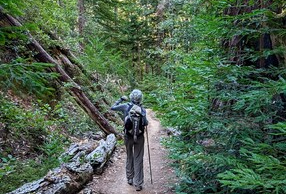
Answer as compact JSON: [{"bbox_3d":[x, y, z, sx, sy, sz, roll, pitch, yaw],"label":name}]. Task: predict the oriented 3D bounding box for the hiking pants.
[{"bbox_3d":[-0.133,1.009,4.330,0.330,0.940,0.360,0,1,2],"label":"hiking pants"}]

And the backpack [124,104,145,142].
[{"bbox_3d":[-0.123,0.411,4.120,0.310,0.560,0.240,0,1,2],"label":"backpack"}]

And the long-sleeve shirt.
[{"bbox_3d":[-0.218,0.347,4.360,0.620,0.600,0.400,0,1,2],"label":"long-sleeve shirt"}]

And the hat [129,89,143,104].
[{"bbox_3d":[-0.103,-0.003,4.300,0.225,0.235,0.235,0,1,2],"label":"hat"}]

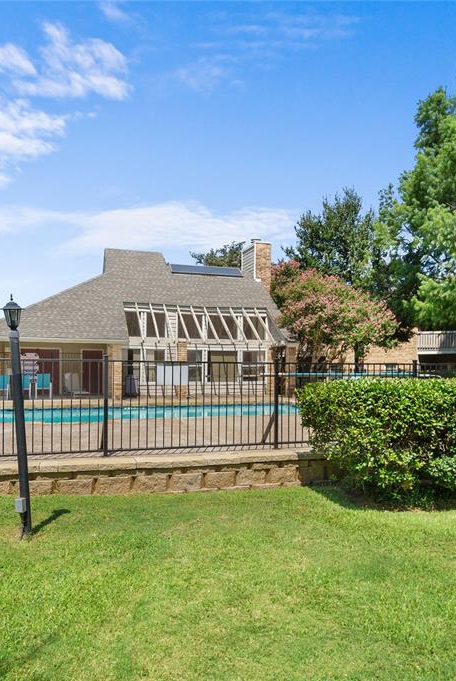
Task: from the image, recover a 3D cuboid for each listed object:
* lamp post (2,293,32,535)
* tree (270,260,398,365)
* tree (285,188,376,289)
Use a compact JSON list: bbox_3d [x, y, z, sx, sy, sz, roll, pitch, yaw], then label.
[{"bbox_3d":[-1.775,0.655,4.120,0.210,2.070,0.210,-3,-2,0],"label":"lamp post"},{"bbox_3d":[4.750,-0.450,21.800,5.400,6.100,5.200,0,-2,0],"label":"tree"},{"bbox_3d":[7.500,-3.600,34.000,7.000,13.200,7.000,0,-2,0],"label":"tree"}]

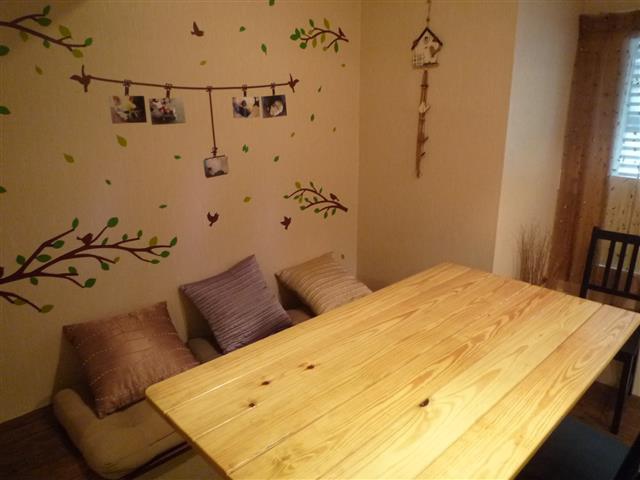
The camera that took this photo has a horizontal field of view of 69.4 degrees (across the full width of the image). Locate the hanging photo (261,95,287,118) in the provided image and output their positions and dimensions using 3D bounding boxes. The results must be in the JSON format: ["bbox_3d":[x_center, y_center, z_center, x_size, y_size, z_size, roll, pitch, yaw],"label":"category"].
[{"bbox_3d":[-0.233,-0.689,2.392,0.152,0.102,0.010,-20,24,-40],"label":"hanging photo"}]

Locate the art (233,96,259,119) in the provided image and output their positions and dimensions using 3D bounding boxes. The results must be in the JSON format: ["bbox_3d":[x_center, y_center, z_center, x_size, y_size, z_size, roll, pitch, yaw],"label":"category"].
[{"bbox_3d":[-0.357,-0.652,2.277,0.152,0.102,0.010,-15,21,-42],"label":"art"}]

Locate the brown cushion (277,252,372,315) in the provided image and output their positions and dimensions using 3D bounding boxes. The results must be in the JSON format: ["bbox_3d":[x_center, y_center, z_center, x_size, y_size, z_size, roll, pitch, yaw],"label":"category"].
[{"bbox_3d":[0.054,0.261,2.621,0.425,0.140,0.410,-20,52,-40],"label":"brown cushion"}]

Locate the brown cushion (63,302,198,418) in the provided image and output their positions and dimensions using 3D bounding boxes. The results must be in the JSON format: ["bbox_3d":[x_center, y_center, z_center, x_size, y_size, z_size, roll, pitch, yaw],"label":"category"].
[{"bbox_3d":[-0.747,0.454,1.889,0.425,0.140,0.410,-13,51,-41],"label":"brown cushion"}]

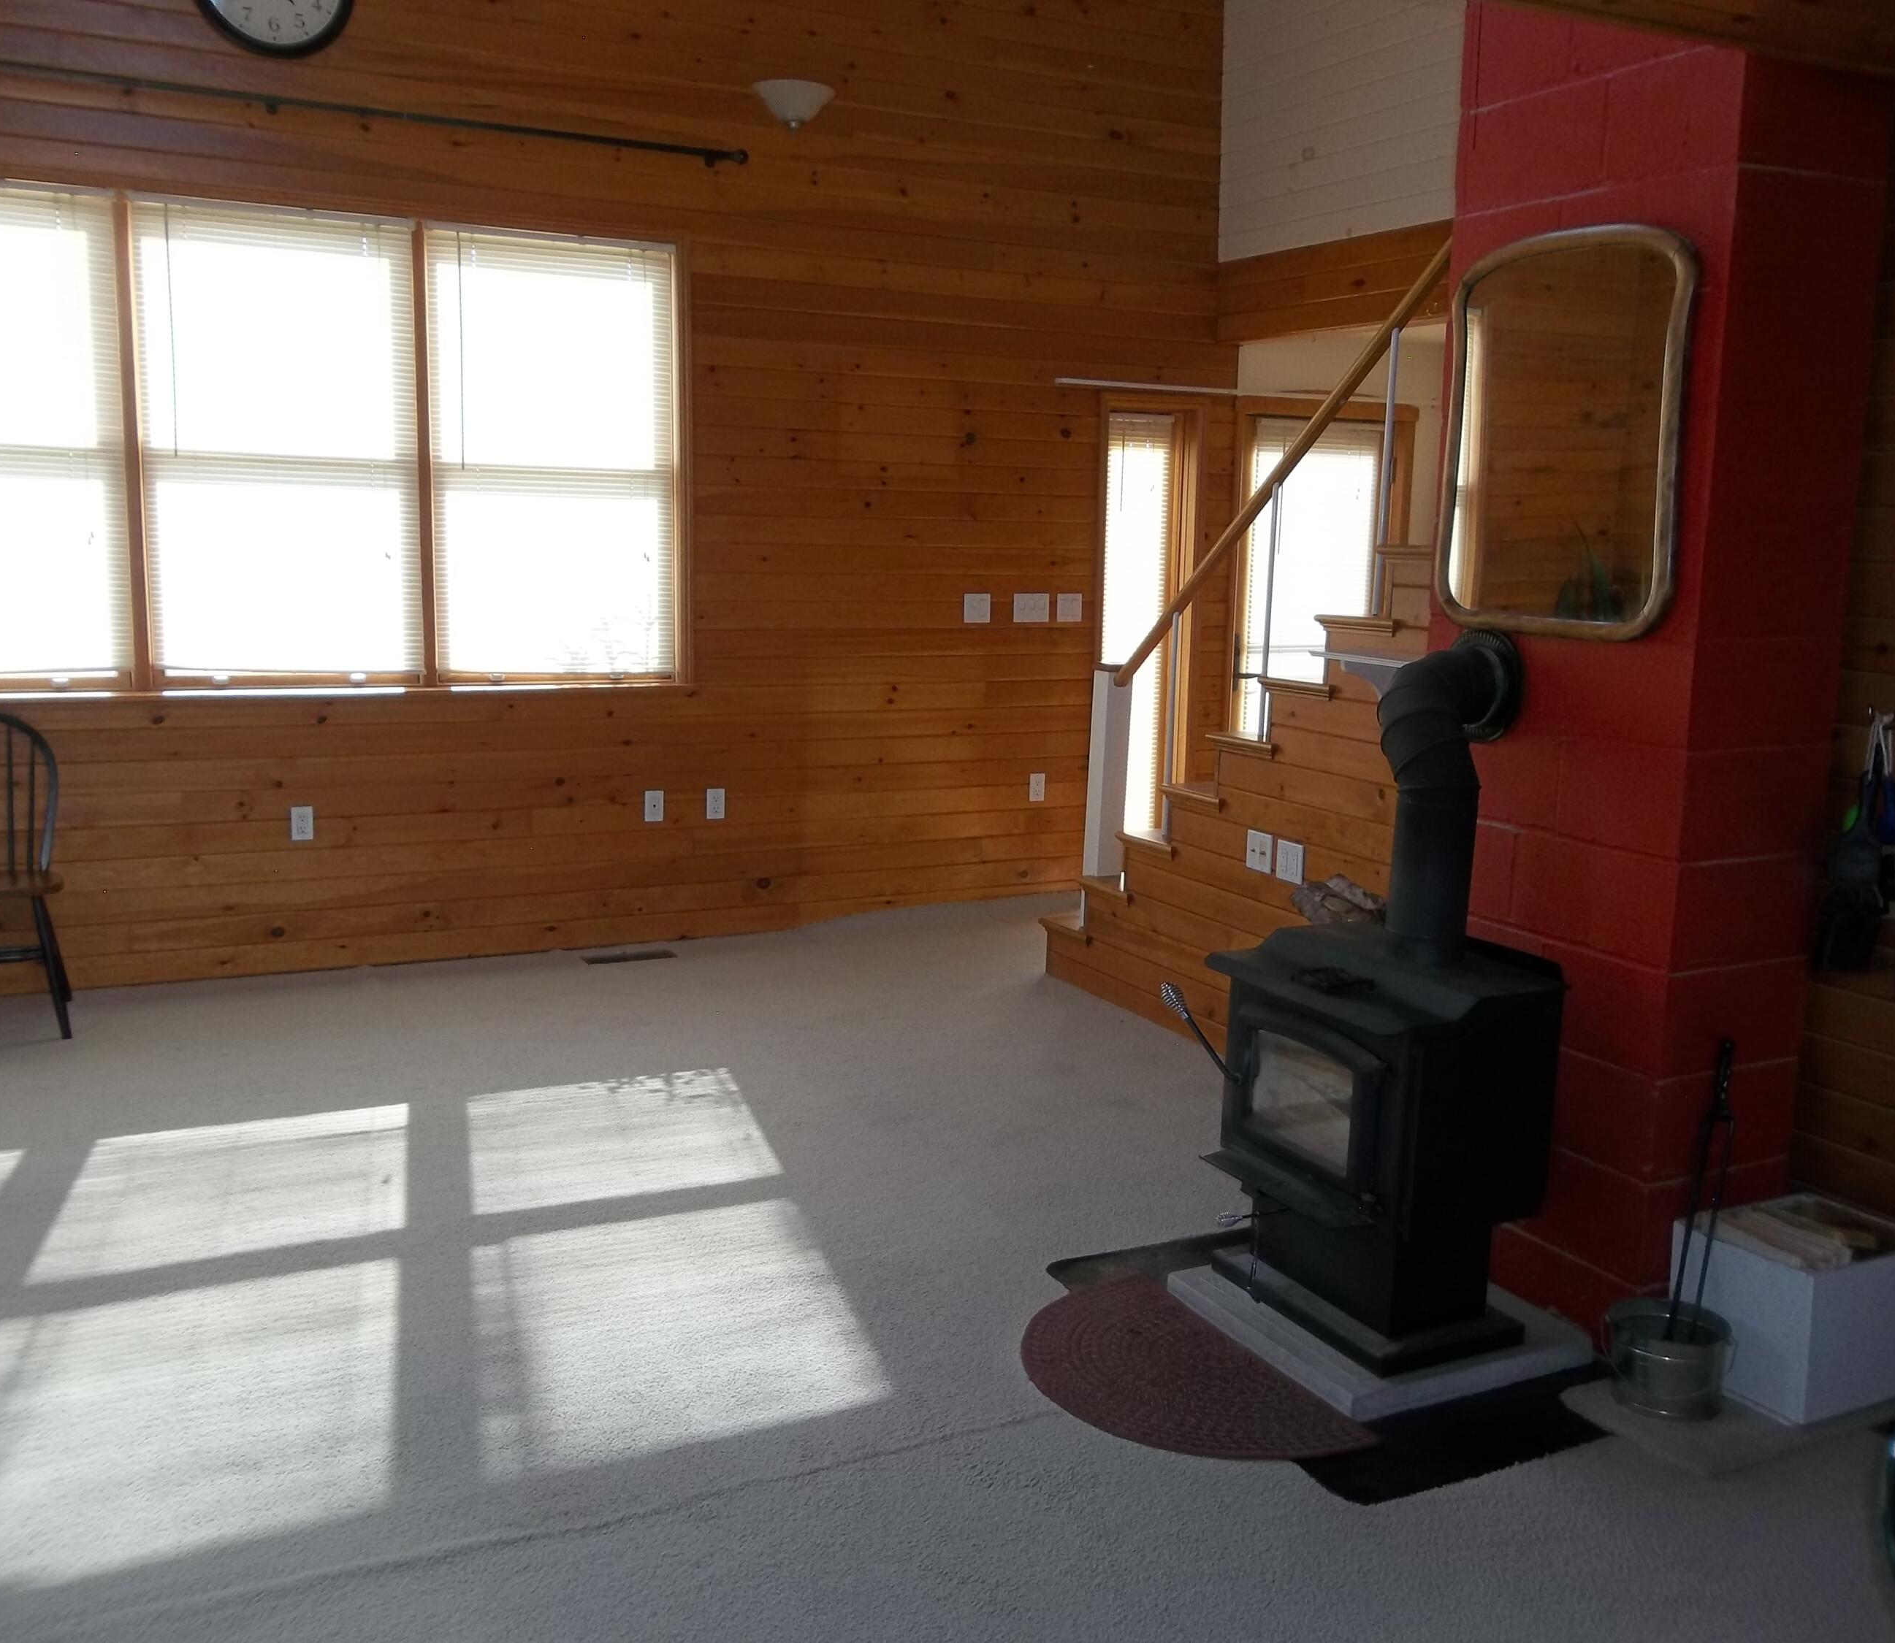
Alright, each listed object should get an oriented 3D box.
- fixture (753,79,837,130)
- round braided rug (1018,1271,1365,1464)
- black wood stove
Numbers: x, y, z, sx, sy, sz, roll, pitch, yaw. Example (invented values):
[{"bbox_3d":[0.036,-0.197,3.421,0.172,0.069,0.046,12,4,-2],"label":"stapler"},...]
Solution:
[{"bbox_3d":[-0.532,-2.564,6.137,0.310,0.168,0.160,-4,11,-27],"label":"fixture"},{"bbox_3d":[0.382,1.038,3.206,0.470,0.016,0.750,-4,11,-27],"label":"round braided rug"},{"bbox_3d":[0.875,0.316,3.336,0.630,1.331,0.590,-4,11,-27],"label":"black wood stove"}]

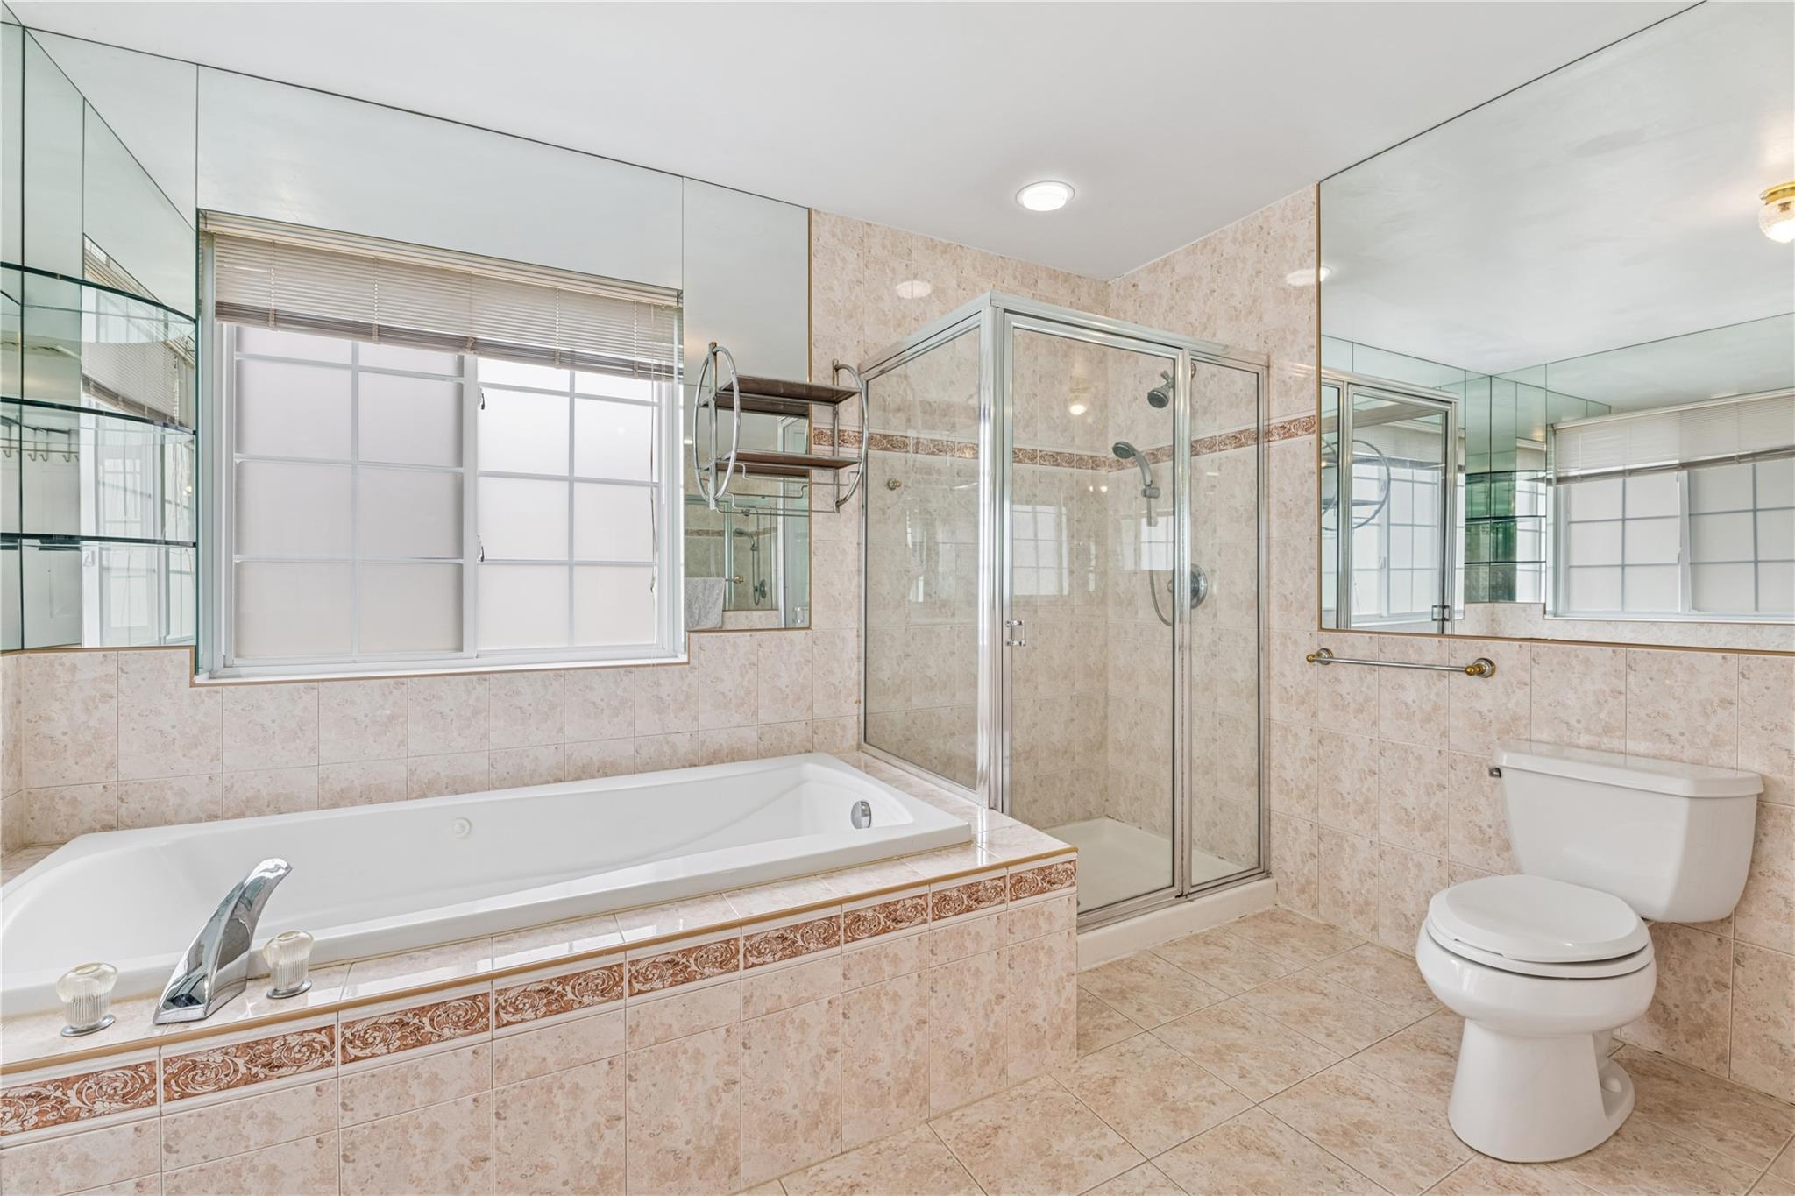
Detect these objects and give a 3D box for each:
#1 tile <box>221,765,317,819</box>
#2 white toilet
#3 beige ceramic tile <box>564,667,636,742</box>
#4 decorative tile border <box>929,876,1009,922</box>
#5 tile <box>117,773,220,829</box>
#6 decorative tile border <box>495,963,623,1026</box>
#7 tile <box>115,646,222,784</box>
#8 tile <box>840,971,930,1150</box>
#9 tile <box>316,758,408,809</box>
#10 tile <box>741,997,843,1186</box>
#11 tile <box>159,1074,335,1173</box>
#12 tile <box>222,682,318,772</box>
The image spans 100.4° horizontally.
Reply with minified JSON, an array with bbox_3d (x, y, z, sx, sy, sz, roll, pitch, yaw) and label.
[{"bbox_3d":[-1.614,0.505,1.934,0.199,0.125,0.010,-1,1,-28],"label":"tile"},{"bbox_3d":[1.447,0.746,1.653,0.761,0.711,0.467,-1,1,-30],"label":"white toilet"},{"bbox_3d":[-0.954,0.343,2.405,0.210,0.227,0.010,0,0,-27],"label":"beige ceramic tile"},{"bbox_3d":[0.153,0.639,1.586,0.200,0.070,0.012,-1,1,-28],"label":"decorative tile border"},{"bbox_3d":[-1.871,0.528,1.931,0.201,0.130,0.010,0,0,-27],"label":"tile"},{"bbox_3d":[-0.564,0.664,1.256,0.198,0.062,0.010,0,0,-27],"label":"decorative tile border"},{"bbox_3d":[-1.843,0.295,1.897,0.203,0.326,0.010,-1,1,-27],"label":"tile"},{"bbox_3d":[-0.024,0.923,1.500,0.200,0.315,0.010,-1,1,-28],"label":"tile"},{"bbox_3d":[-1.509,0.525,2.119,0.207,0.130,0.010,0,0,-27],"label":"tile"},{"bbox_3d":[-0.198,0.931,1.417,0.199,0.317,0.010,-1,1,-28],"label":"tile"},{"bbox_3d":[-0.893,0.726,1.038,0.203,0.077,0.010,-1,1,-28],"label":"tile"},{"bbox_3d":[-1.662,0.342,1.990,0.203,0.226,0.010,-1,1,-27],"label":"tile"}]

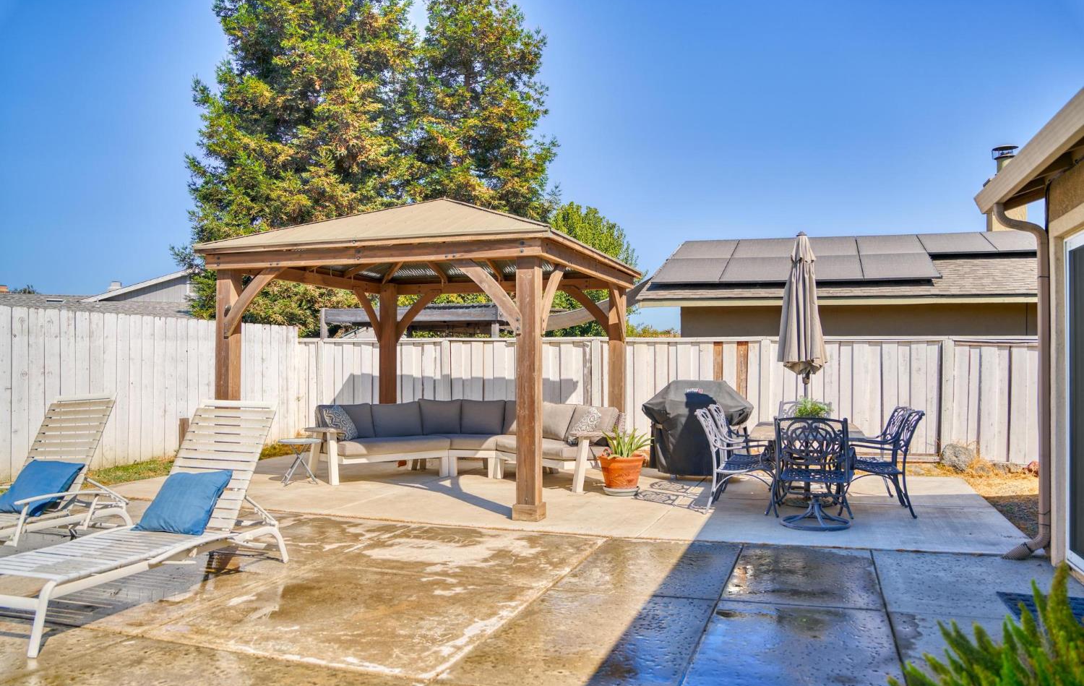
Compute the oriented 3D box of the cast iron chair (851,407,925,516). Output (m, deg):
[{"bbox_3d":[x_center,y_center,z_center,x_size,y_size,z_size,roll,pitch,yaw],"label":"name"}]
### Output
[{"bbox_3d":[3.114,1.086,7.271,0.700,0.940,0.620,0,-1,18],"label":"cast iron chair"}]

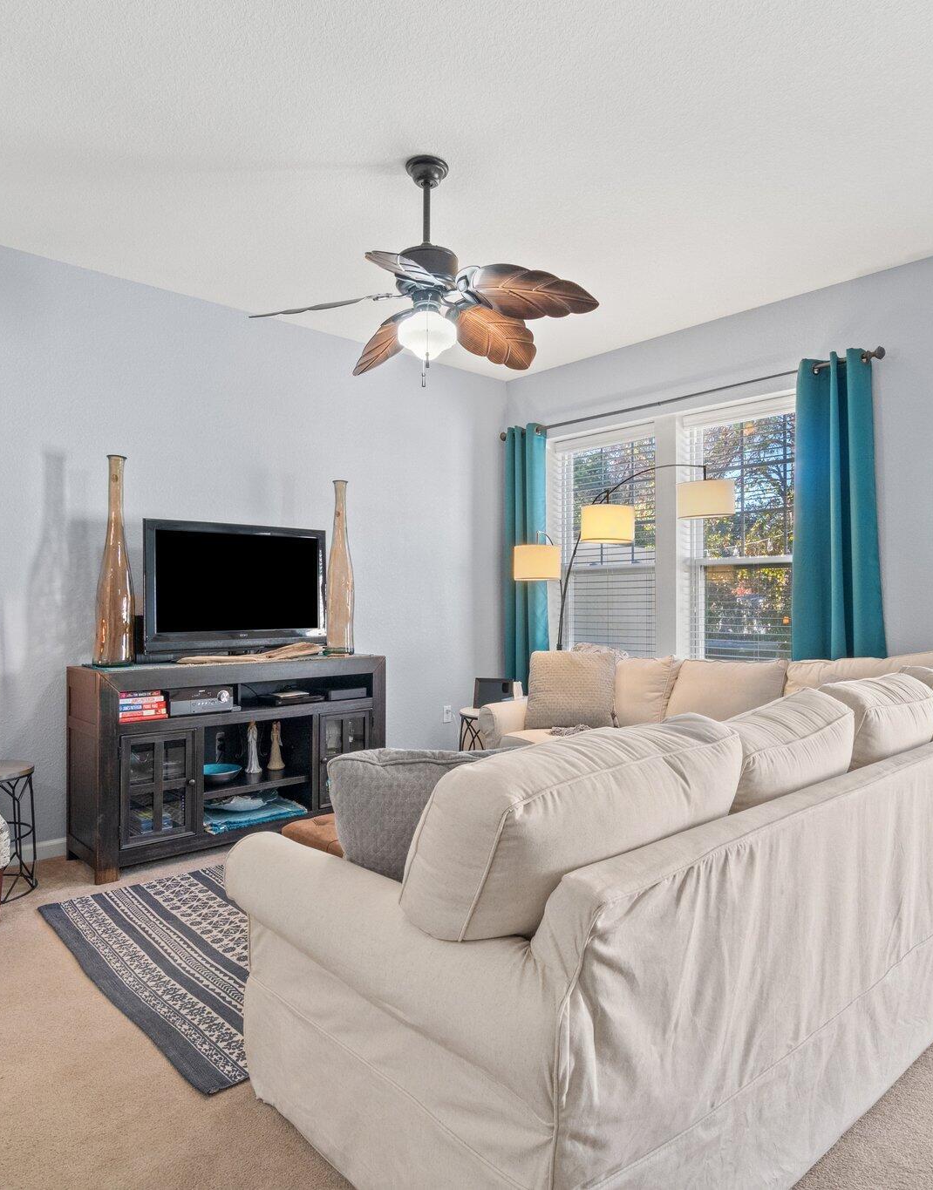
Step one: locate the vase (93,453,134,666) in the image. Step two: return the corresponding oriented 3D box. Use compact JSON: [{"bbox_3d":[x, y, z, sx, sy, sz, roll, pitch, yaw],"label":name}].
[{"bbox_3d":[-1.646,-0.150,3.471,0.183,0.980,0.183,0,0,-42],"label":"vase"}]

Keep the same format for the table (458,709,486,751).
[{"bbox_3d":[0.149,0.977,4.506,0.416,0.525,0.416,0,0,-42],"label":"table"}]

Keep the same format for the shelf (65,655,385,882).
[{"bbox_3d":[-1.161,0.789,3.854,1.534,0.905,0.416,0,0,-42],"label":"shelf"}]

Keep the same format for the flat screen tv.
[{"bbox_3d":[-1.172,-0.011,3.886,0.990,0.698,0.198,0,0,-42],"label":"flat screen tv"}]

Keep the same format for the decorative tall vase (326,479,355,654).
[{"bbox_3d":[-0.726,-0.162,4.303,0.153,1.000,0.153,0,0,0],"label":"decorative tall vase"}]

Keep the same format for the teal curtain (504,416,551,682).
[{"bbox_3d":[0.426,-0.029,5.315,0.109,2.356,0.446,0,0,-43],"label":"teal curtain"}]

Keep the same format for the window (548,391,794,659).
[{"bbox_3d":[1.237,-0.239,4.595,0.099,1.752,1.841,0,0,-43],"label":"window"}]

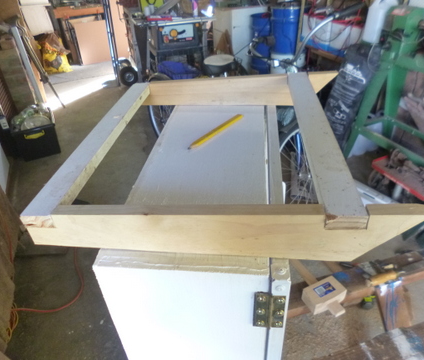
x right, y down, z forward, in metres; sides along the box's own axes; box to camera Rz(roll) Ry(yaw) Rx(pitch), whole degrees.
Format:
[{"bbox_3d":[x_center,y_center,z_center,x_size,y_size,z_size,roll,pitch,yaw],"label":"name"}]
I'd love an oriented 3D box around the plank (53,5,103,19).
[{"bbox_3d":[-2.148,-2.797,5.516,0.850,0.120,0.040,-15,36,-14],"label":"plank"}]

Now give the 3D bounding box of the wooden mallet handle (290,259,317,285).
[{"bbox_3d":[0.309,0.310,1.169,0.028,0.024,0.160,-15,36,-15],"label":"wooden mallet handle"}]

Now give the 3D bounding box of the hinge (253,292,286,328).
[{"bbox_3d":[0.068,0.157,0.390,0.036,0.065,0.008,1,35,7],"label":"hinge"}]

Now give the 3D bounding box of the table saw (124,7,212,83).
[{"bbox_3d":[-0.523,-1.866,4.753,0.920,0.820,0.720,-8,35,-6],"label":"table saw"}]

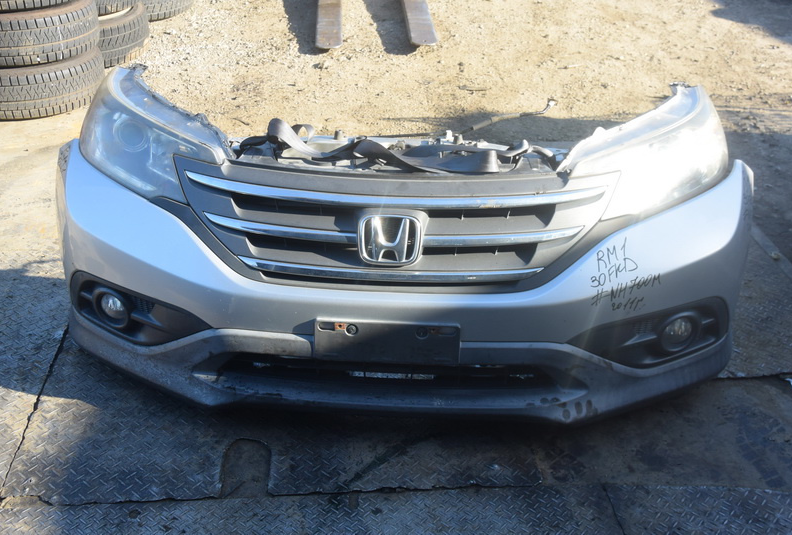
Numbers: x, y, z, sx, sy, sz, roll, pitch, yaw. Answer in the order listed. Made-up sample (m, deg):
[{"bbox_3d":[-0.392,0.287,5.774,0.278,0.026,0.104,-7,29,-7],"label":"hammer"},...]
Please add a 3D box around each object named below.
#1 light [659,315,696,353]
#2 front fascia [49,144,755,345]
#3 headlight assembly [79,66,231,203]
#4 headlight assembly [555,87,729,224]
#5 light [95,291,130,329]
[{"bbox_3d":[0.672,0.150,2.222,0.088,0.088,0.065,2,28,2],"label":"light"},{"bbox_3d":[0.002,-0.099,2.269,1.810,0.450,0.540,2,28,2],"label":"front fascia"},{"bbox_3d":[-0.576,-0.321,2.235,0.440,0.240,0.480,2,28,2],"label":"headlight assembly"},{"bbox_3d":[0.589,-0.277,2.192,0.440,0.240,0.480,2,28,2],"label":"headlight assembly"},{"bbox_3d":[-0.688,0.099,2.272,0.088,0.088,0.065,2,28,2],"label":"light"}]

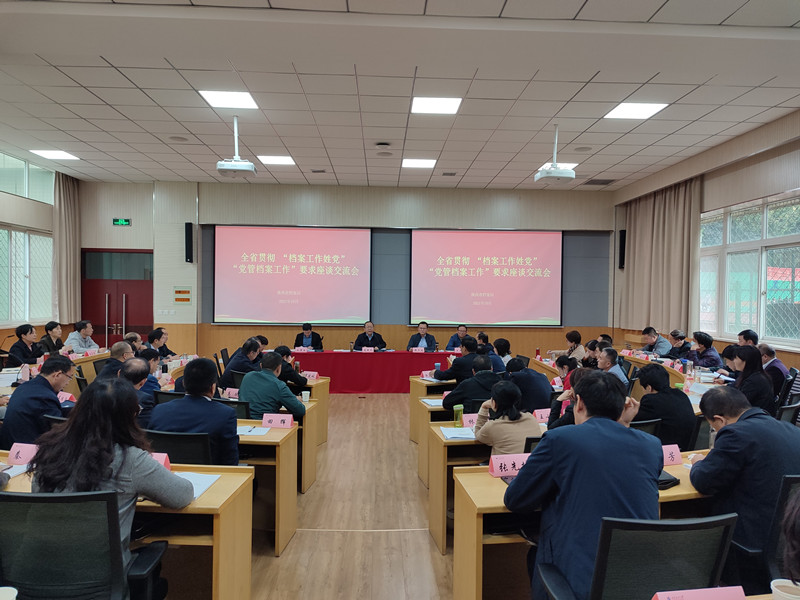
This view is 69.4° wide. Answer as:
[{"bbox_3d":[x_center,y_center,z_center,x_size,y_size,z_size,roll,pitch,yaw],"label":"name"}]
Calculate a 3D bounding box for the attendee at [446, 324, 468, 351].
[{"bbox_3d":[1.187,1.100,11.106,0.560,1.230,0.700,1,1,-2],"label":"attendee"}]

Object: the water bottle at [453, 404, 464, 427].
[{"bbox_3d":[0.442,0.884,4.359,0.076,0.168,0.076,1,0,-2],"label":"water bottle"}]

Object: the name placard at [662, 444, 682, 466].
[{"bbox_3d":[1.587,0.940,3.499,0.220,0.100,0.095,1,0,-16],"label":"name placard"}]

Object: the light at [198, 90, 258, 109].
[{"bbox_3d":[-1.973,-2.323,6.692,0.590,0.070,0.590,1,1,-2],"label":"light"}]

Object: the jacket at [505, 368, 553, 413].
[{"bbox_3d":[1.091,0.897,5.045,0.480,0.640,0.430,1,0,-22],"label":"jacket"}]

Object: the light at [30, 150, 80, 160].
[{"bbox_3d":[-5.692,-2.415,9.578,0.600,0.050,0.600,1,0,-2],"label":"light"}]

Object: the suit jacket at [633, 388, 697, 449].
[{"bbox_3d":[1.936,0.942,4.273,0.480,0.670,0.430,1,0,-24],"label":"suit jacket"}]

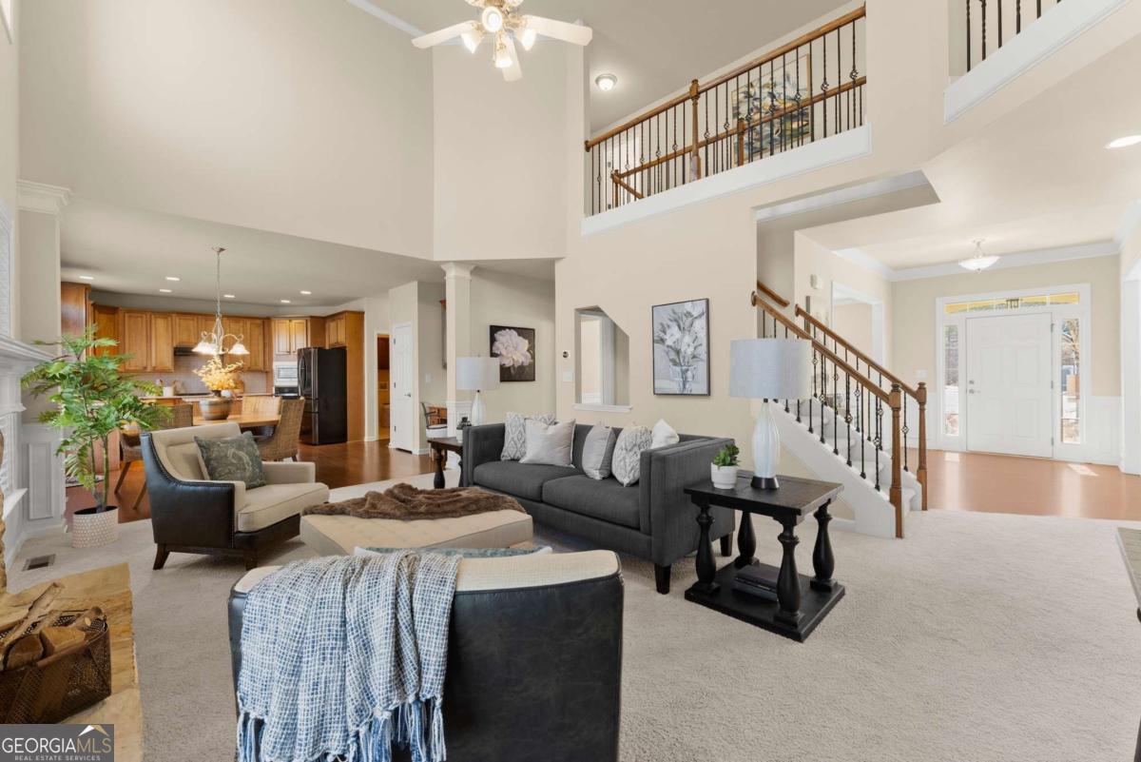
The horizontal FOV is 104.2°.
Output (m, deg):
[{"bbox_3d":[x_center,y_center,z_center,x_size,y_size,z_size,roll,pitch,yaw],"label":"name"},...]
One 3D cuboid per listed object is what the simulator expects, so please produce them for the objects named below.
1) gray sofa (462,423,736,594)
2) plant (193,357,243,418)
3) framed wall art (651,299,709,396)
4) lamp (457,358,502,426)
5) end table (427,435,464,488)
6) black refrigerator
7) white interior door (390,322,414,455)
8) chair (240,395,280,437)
[{"bbox_3d":[0.081,0.755,3.281,0.800,0.738,1.980,-1,0,-44],"label":"gray sofa"},{"bbox_3d":[-3.750,0.073,4.750,0.400,0.676,0.420,-1,0,-44],"label":"plant"},{"bbox_3d":[1.060,-0.306,4.278,0.630,0.900,0.040,0,0,44],"label":"framed wall art"},{"bbox_3d":[-0.883,0.177,4.281,0.405,0.775,0.405,0,0,0],"label":"lamp"},{"bbox_3d":[-0.914,0.844,4.166,0.624,0.572,0.562,-1,0,-44],"label":"end table"},{"bbox_3d":[-4.618,0.279,8.500,0.850,1.745,0.910,-1,0,-44],"label":"black refrigerator"},{"bbox_3d":[-2.709,0.124,7.220,0.060,2.030,0.720,-1,0,-44],"label":"white interior door"},{"bbox_3d":[-4.345,0.695,6.102,0.500,0.950,0.620,0,0,-13],"label":"chair"}]

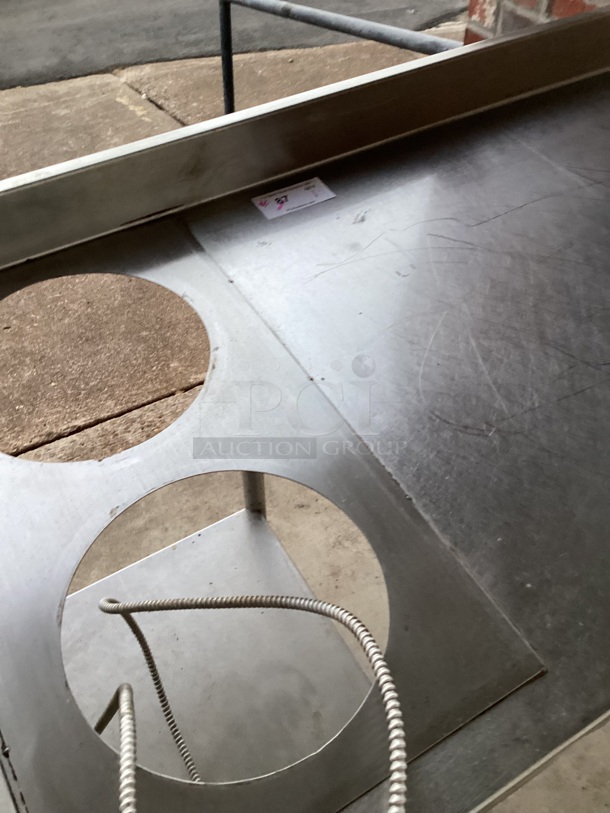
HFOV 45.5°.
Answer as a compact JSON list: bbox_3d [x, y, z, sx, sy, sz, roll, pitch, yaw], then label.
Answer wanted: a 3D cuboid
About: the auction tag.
[{"bbox_3d":[-0.014,-0.275,0.958,0.102,0.002,0.050,-25,57,-21],"label":"auction tag"}]

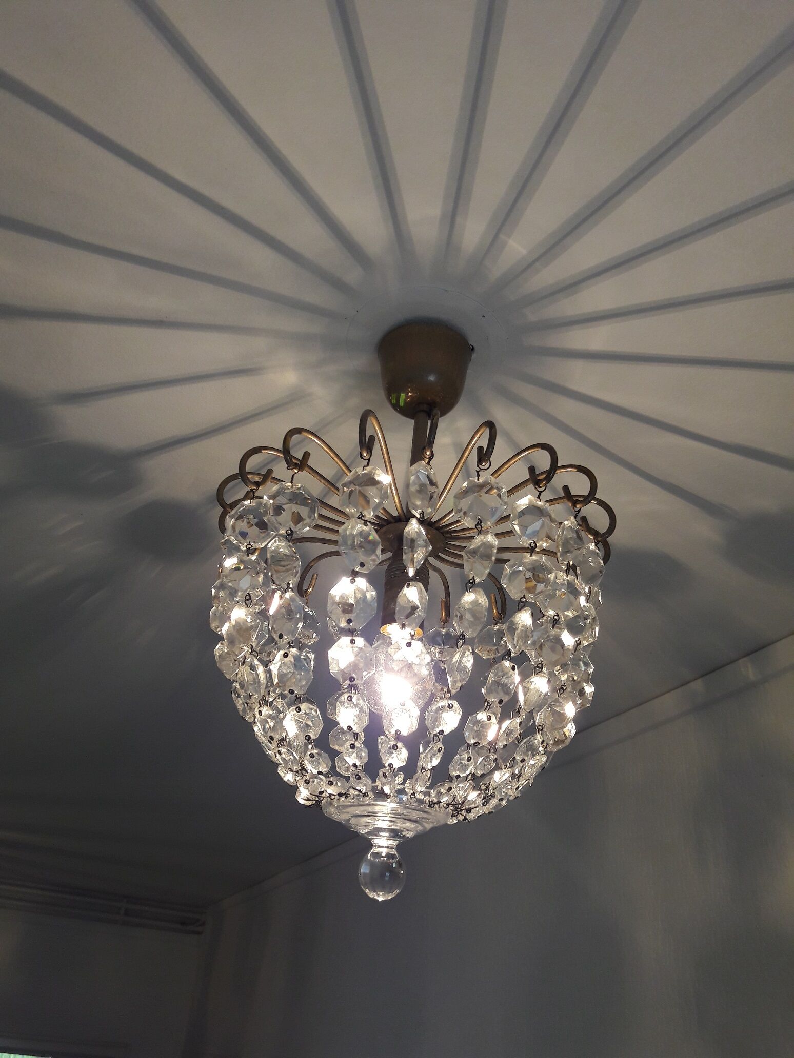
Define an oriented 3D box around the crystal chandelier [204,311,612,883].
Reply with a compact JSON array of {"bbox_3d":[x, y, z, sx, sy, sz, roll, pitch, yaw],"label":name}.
[{"bbox_3d":[0.008,0.037,0.603,0.284,0.419,0.284,-1,-31,11],"label":"crystal chandelier"}]

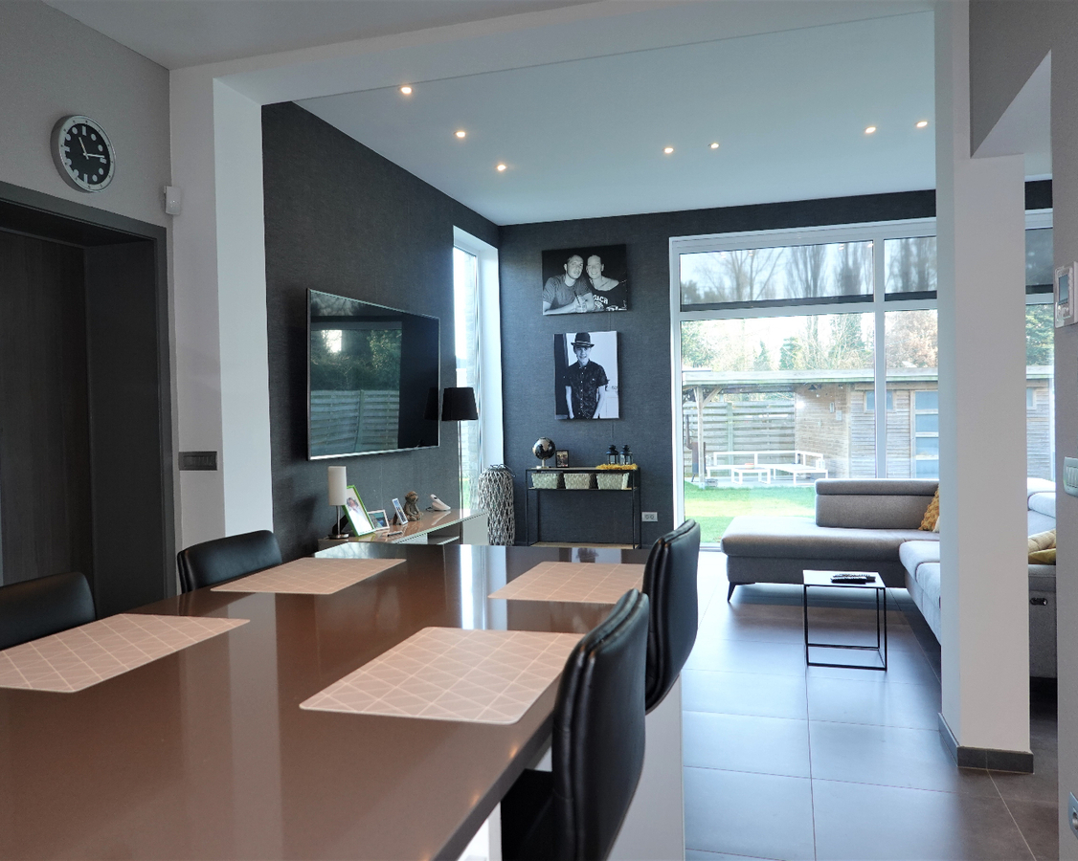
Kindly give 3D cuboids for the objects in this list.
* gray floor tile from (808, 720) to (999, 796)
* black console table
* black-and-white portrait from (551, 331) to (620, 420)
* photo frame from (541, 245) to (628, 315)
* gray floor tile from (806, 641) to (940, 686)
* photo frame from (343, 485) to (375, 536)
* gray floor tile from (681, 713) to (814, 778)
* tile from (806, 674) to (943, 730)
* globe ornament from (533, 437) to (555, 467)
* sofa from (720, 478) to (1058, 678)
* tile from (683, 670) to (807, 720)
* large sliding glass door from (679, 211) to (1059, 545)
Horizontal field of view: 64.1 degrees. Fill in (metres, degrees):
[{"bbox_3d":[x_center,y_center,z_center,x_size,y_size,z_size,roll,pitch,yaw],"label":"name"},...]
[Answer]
[{"bbox_3d":[1.348,1.236,3.274,0.600,0.010,0.600,-1,1,16],"label":"gray floor tile"},{"bbox_3d":[0.412,0.741,7.873,1.000,0.790,0.350,-1,1,16],"label":"black console table"},{"bbox_3d":[0.442,-0.506,8.011,0.602,0.798,0.030,-1,1,16],"label":"black-and-white portrait"},{"bbox_3d":[0.427,-1.390,7.991,0.801,0.602,0.030,-1,1,16],"label":"photo frame"},{"bbox_3d":[1.689,1.207,4.429,0.600,0.010,0.600,-1,1,16],"label":"gray floor tile"},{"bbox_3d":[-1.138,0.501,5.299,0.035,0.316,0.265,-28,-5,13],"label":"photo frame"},{"bbox_3d":[0.773,1.244,3.444,0.600,0.010,0.600,-1,1,16],"label":"gray floor tile"},{"bbox_3d":[1.505,1.210,3.811,0.600,0.010,0.595,-1,1,16],"label":"tile"},{"bbox_3d":[0.050,0.214,8.231,0.222,0.290,0.220,-1,1,0],"label":"globe ornament"},{"bbox_3d":[2.178,0.772,5.131,2.190,0.780,2.870,-1,1,16],"label":"sofa"},{"bbox_3d":[0.943,1.229,4.019,0.600,0.010,0.600,-1,1,16],"label":"tile"},{"bbox_3d":[2.970,-0.356,7.656,3.520,2.940,0.120,-1,1,16],"label":"large sliding glass door"}]

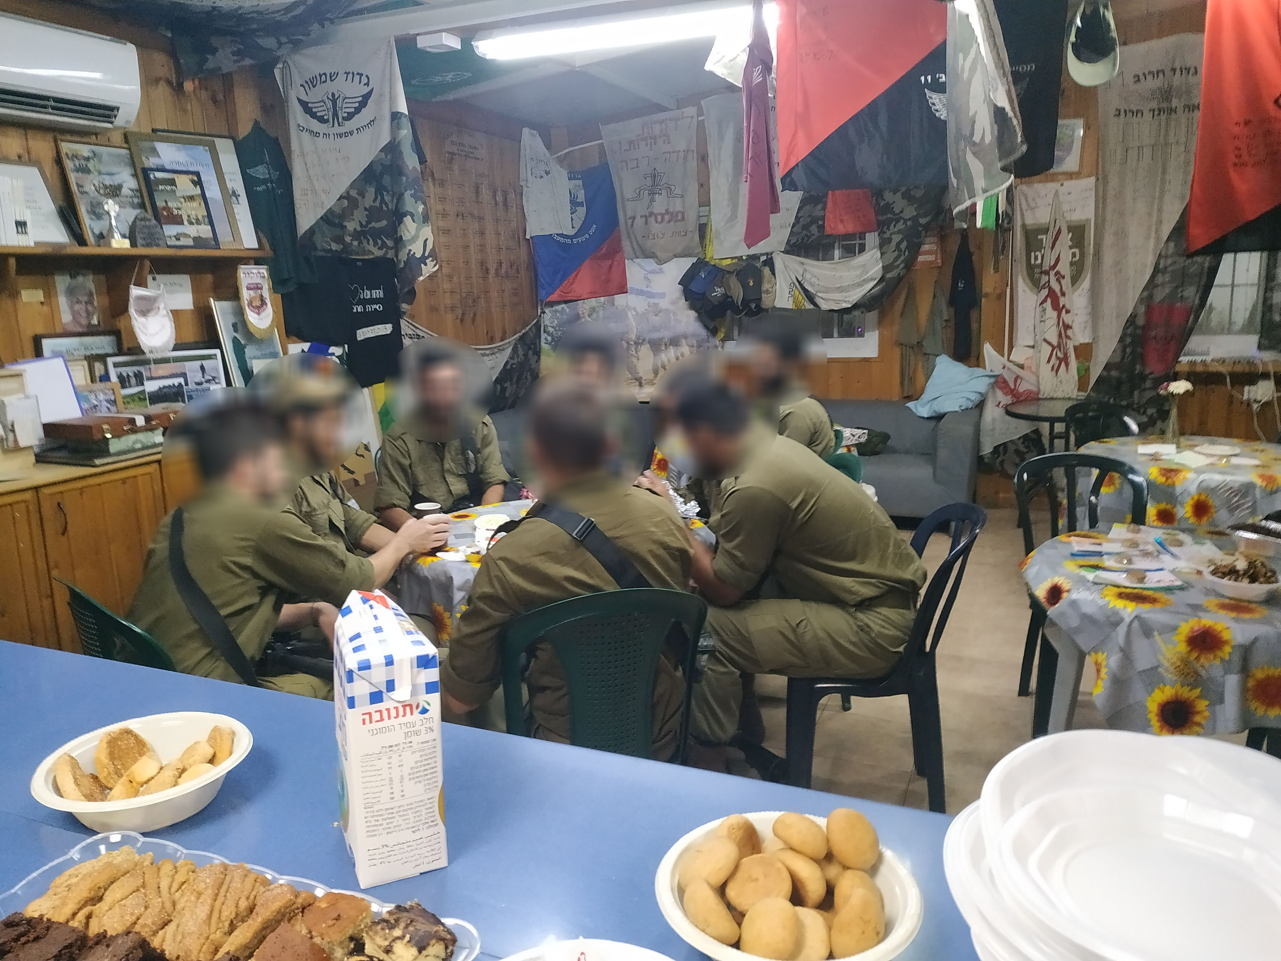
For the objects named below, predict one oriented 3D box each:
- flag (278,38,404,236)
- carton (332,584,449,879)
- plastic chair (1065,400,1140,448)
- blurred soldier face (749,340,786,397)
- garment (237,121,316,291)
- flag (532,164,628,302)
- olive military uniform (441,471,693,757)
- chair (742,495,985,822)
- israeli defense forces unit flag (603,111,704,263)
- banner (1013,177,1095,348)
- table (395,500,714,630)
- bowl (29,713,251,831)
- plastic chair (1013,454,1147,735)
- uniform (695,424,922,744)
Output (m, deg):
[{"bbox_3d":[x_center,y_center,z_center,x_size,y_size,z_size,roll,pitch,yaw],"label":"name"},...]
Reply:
[{"bbox_3d":[-1.144,-1.317,3.613,0.590,0.840,0.140,3,14,19],"label":"flag"},{"bbox_3d":[-0.223,0.228,0.787,0.072,0.240,0.069,-7,13,-27],"label":"carton"},{"bbox_3d":[2.331,0.034,4.561,0.450,0.830,0.520,3,12,20],"label":"plastic chair"},{"bbox_3d":[0.492,-0.431,3.400,0.170,0.220,0.150,-6,13,-17],"label":"blurred soldier face"},{"bbox_3d":[-1.532,-1.139,3.710,0.110,0.720,0.540,3,14,19],"label":"garment"},{"bbox_3d":[-0.415,-1.710,6.082,0.760,0.960,0.060,5,13,26],"label":"flag"},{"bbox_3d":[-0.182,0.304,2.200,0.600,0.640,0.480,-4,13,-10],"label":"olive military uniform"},{"bbox_3d":[0.603,0.497,2.333,0.510,0.830,0.440,1,11,8],"label":"chair"},{"bbox_3d":[0.067,-1.879,5.643,0.760,0.980,0.060,5,13,29],"label":"israeli defense forces unit flag"},{"bbox_3d":[2.448,-1.285,5.242,0.460,1.000,0.040,3,14,19],"label":"banner"},{"bbox_3d":[-0.194,0.496,2.729,0.890,0.730,0.890,3,12,24],"label":"table"},{"bbox_3d":[-0.466,0.285,0.848,0.183,0.046,0.183,-2,13,0],"label":"bowl"},{"bbox_3d":[1.490,0.394,2.904,0.460,0.850,0.530,3,14,21],"label":"plastic chair"},{"bbox_3d":[0.445,0.290,2.312,0.600,0.830,0.480,1,11,8],"label":"uniform"}]

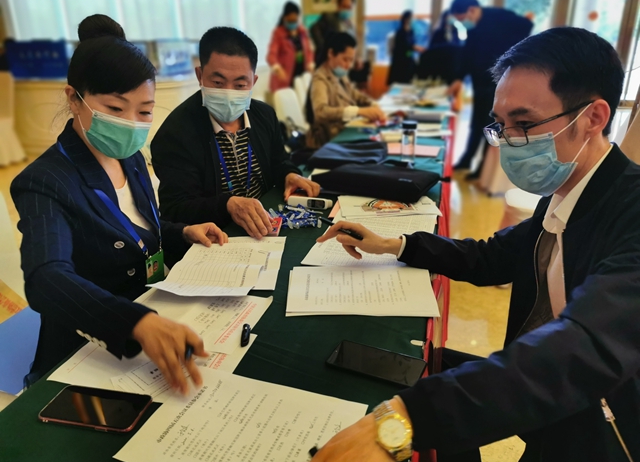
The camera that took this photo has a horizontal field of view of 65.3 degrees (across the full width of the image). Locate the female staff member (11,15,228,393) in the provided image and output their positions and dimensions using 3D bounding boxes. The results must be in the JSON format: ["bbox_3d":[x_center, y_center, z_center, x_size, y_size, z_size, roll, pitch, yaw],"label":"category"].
[{"bbox_3d":[-0.397,0.205,1.176,0.620,1.310,0.560,9,25,26],"label":"female staff member"}]

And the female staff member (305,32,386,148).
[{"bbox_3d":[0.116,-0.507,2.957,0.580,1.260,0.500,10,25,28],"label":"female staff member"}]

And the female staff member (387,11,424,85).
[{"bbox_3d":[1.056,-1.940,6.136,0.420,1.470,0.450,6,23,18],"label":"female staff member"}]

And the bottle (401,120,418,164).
[{"bbox_3d":[0.371,-0.384,2.081,0.060,0.175,0.060,-2,22,0],"label":"bottle"}]

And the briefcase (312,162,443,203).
[{"bbox_3d":[0.202,-0.187,1.768,0.380,0.058,0.260,10,25,28],"label":"briefcase"}]

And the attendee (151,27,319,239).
[{"bbox_3d":[-0.285,0.015,1.662,0.560,1.290,0.600,-21,28,-38],"label":"attendee"}]

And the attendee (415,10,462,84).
[{"bbox_3d":[1.518,-1.883,5.950,0.500,1.470,0.400,-14,25,-28],"label":"attendee"}]

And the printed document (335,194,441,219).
[{"bbox_3d":[0.212,-0.086,1.576,0.292,0.012,0.205,0,22,5],"label":"printed document"}]

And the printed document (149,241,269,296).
[{"bbox_3d":[-0.242,0.084,1.162,0.220,0.042,0.300,-1,22,2],"label":"printed document"}]

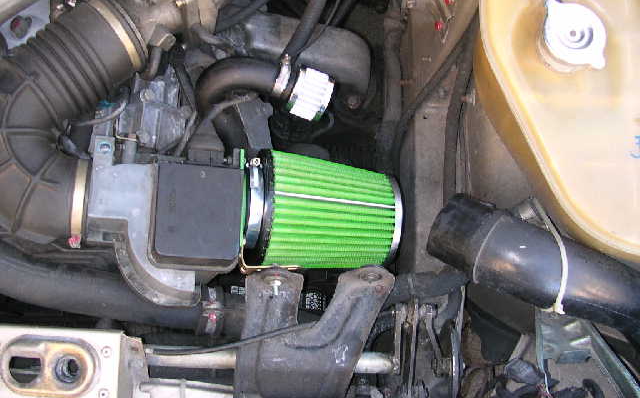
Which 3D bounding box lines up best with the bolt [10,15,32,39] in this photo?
[{"bbox_3d":[-0.362,-0.208,0.830,0.023,0.013,0.023,0,63,0],"label":"bolt"}]

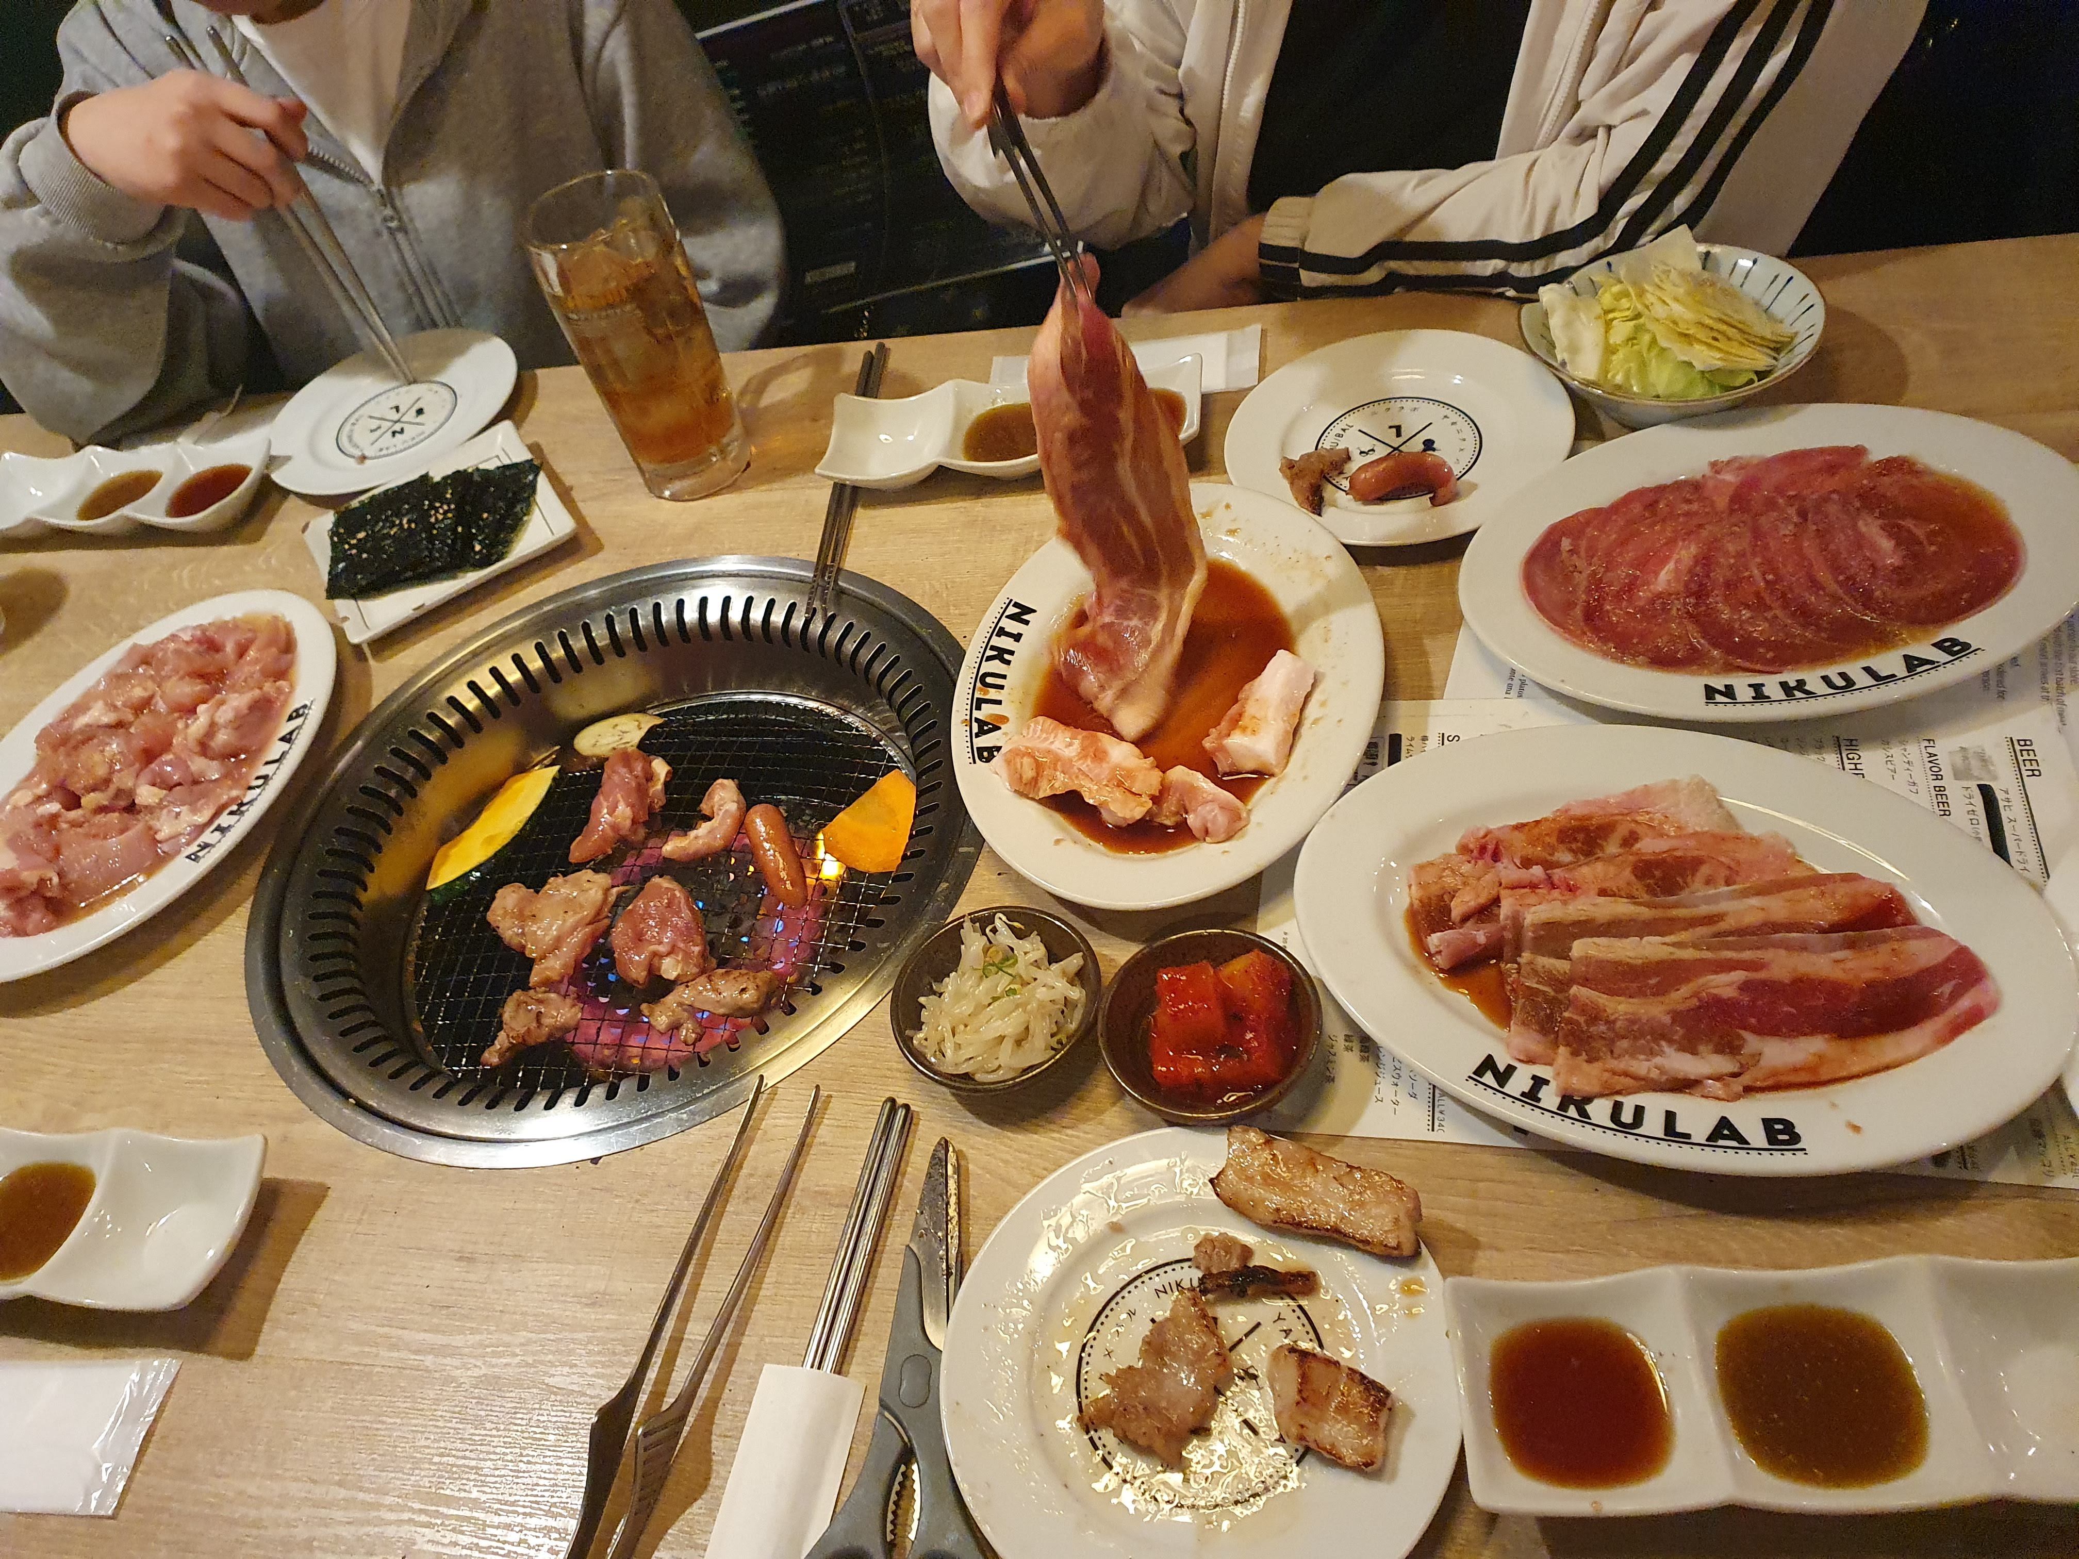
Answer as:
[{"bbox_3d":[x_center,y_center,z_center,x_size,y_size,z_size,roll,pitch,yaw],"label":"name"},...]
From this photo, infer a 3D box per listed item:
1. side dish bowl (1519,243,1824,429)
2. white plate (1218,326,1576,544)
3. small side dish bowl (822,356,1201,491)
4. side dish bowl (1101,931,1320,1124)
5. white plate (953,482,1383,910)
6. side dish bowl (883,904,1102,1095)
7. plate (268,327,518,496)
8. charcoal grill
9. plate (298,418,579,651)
[{"bbox_3d":[0.307,-0.207,0.767,0.131,0.047,0.131,-7,49,9],"label":"side dish bowl"},{"bbox_3d":[0.177,-0.166,0.783,0.169,0.022,0.169,-7,49,9],"label":"white plate"},{"bbox_3d":[-0.013,-0.186,0.842,0.207,0.031,0.069,-3,49,12],"label":"small side dish bowl"},{"bbox_3d":[0.065,0.098,0.576,0.080,0.035,0.080,-7,49,9],"label":"side dish bowl"},{"bbox_3d":[0.058,-0.038,0.701,0.190,0.026,0.256,1,50,15],"label":"white plate"},{"bbox_3d":[-0.013,0.092,0.602,0.080,0.035,0.080,-7,49,9],"label":"side dish bowl"},{"bbox_3d":[-0.407,-0.229,0.995,0.169,0.021,0.169,-7,49,9],"label":"plate"},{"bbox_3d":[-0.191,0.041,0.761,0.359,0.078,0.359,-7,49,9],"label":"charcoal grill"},{"bbox_3d":[-0.342,-0.138,0.898,0.134,0.019,0.129,-32,50,-13],"label":"plate"}]

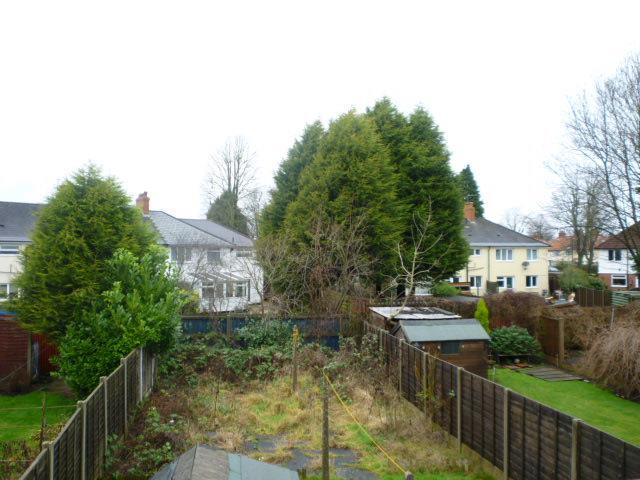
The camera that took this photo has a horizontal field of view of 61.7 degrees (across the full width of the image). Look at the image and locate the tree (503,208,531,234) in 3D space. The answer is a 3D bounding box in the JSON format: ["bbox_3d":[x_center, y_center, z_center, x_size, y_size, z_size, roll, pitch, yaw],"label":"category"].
[{"bbox_3d":[32.200,0.600,88.000,5.800,11.500,5.800,0,-1,0],"label":"tree"}]

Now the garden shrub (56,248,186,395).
[{"bbox_3d":[-6.474,2.561,17.400,4.100,4.700,3.400,0,-1,-11],"label":"garden shrub"}]

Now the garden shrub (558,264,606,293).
[{"bbox_3d":[23.499,3.693,48.000,4.300,3.000,3.400,0,-1,-11],"label":"garden shrub"}]

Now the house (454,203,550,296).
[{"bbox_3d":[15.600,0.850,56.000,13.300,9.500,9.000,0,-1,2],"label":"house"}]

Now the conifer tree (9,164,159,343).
[{"bbox_3d":[-8.350,1.060,19.000,5.100,7.500,4.900,0,-1,0],"label":"conifer tree"}]

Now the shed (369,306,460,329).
[{"bbox_3d":[3.761,3.828,21.300,2.850,2.100,2.350,0,-1,-11],"label":"shed"}]

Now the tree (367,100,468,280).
[{"bbox_3d":[5.637,-2.265,31.000,5.800,11.600,5.600,0,-1,-11],"label":"tree"}]

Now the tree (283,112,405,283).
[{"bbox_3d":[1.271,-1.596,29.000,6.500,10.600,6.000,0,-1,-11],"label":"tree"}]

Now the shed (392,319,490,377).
[{"bbox_3d":[3.830,3.660,17.250,2.600,2.170,1.950,0,-1,-10],"label":"shed"}]

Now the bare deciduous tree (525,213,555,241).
[{"bbox_3d":[38.889,-1.122,95.000,5.300,7.500,5.000,0,-1,-11],"label":"bare deciduous tree"}]

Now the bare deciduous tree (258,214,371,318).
[{"bbox_3d":[-0.240,1.900,23.500,4.900,6.000,4.500,0,-1,0],"label":"bare deciduous tree"}]

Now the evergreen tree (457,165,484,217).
[{"bbox_3d":[18.800,-1.800,68.000,5.500,15.600,5.500,0,-1,0],"label":"evergreen tree"}]

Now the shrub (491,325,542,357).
[{"bbox_3d":[8.172,4.272,22.300,2.150,1.350,1.800,0,-1,-11],"label":"shrub"}]

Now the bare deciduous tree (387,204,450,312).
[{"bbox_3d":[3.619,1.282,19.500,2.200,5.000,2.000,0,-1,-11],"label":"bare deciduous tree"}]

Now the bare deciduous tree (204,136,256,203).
[{"bbox_3d":[-10.300,-3.000,62.000,6.300,17.800,6.300,0,-1,0],"label":"bare deciduous tree"}]

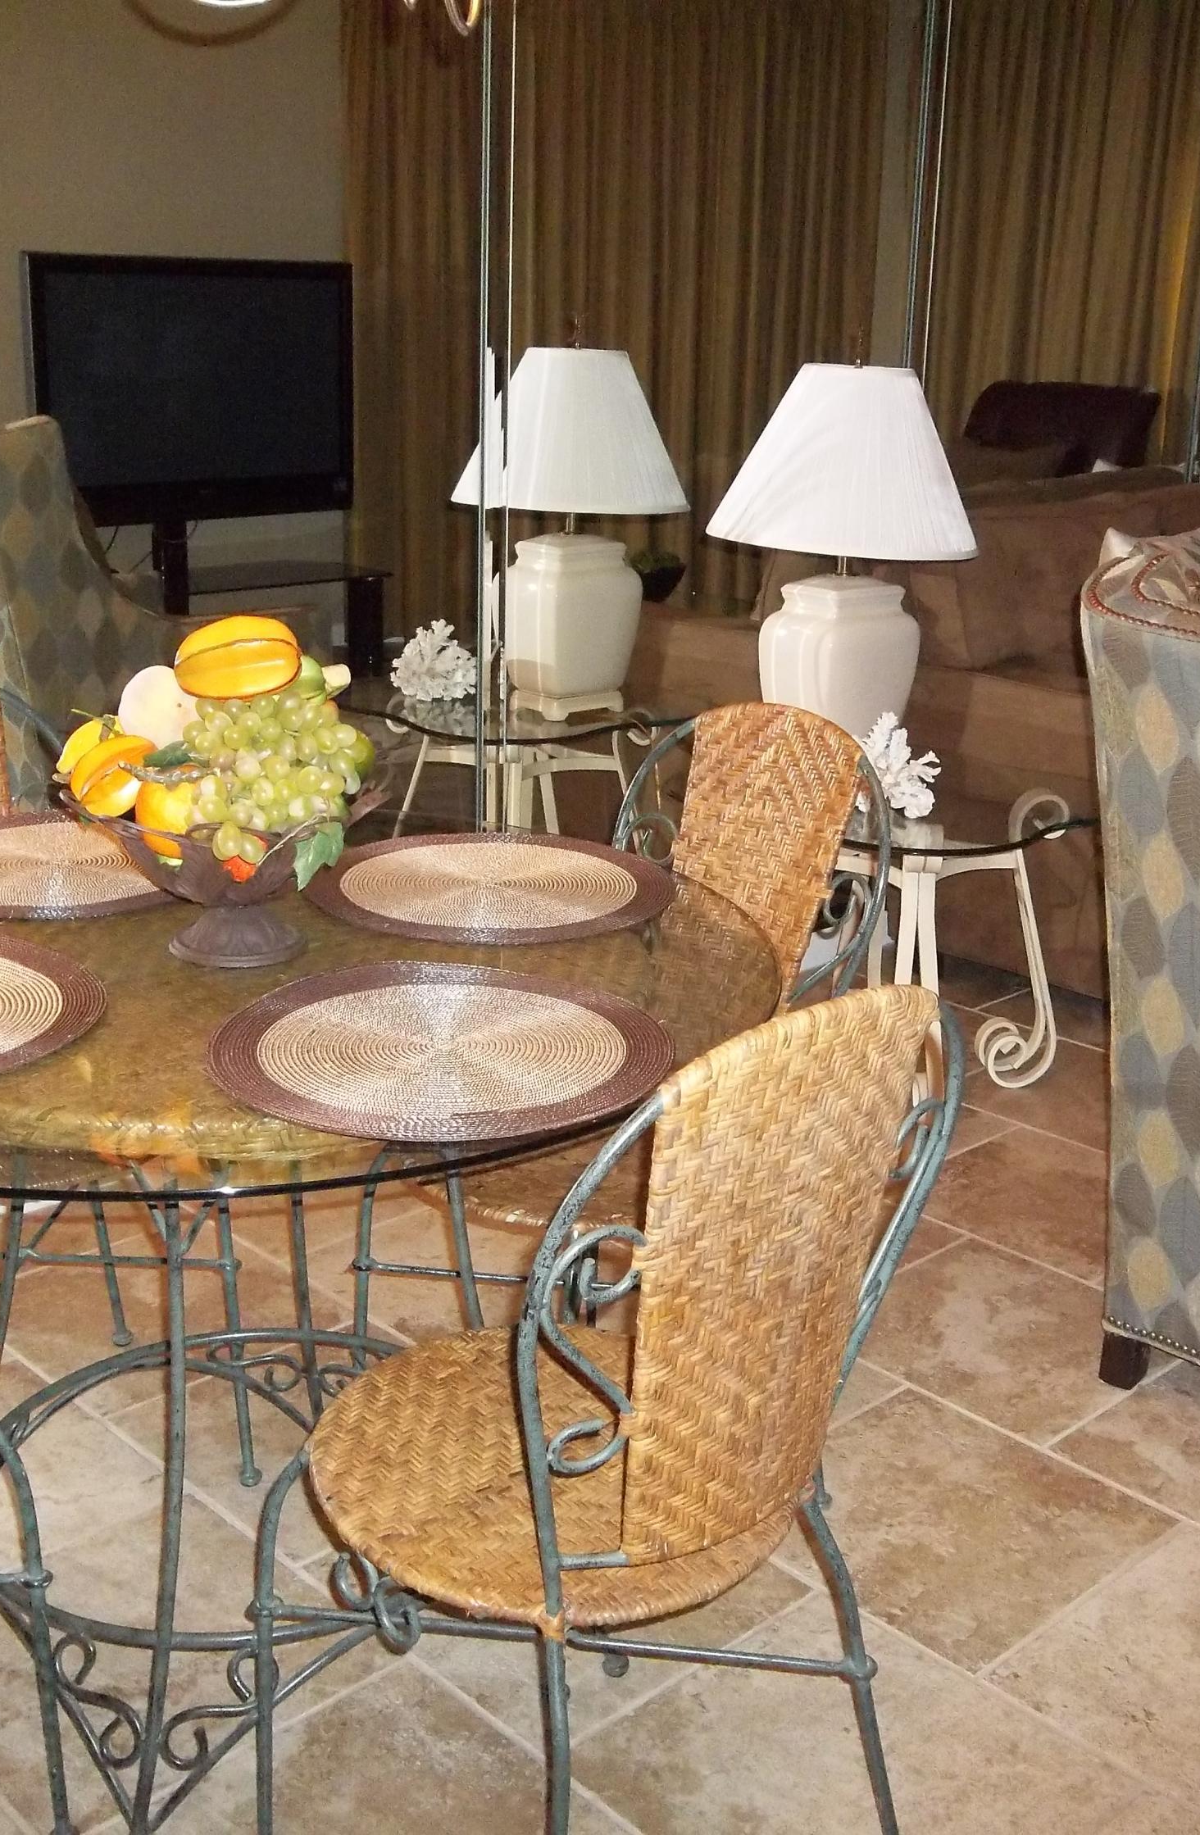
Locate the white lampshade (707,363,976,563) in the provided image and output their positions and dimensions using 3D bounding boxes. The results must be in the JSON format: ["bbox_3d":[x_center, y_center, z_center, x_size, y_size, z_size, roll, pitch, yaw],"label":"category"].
[{"bbox_3d":[0.419,-0.769,3.176,0.450,0.295,0.450,1,17,0],"label":"white lampshade"}]

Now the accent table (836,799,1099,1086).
[{"bbox_3d":[0.501,0.030,3.412,0.668,0.555,0.668,-14,23,-42],"label":"accent table"}]

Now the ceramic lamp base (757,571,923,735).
[{"bbox_3d":[0.403,-0.416,3.281,0.245,0.340,0.180,-14,23,-41],"label":"ceramic lamp base"}]

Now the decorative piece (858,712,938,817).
[{"bbox_3d":[0.469,-0.245,3.049,0.190,0.165,0.170,-14,23,-41],"label":"decorative piece"}]

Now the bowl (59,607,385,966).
[{"bbox_3d":[-0.317,-0.112,1.647,0.269,0.288,0.269,2,17,0],"label":"bowl"}]

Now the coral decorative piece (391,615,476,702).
[{"bbox_3d":[-0.337,-0.537,3.972,0.177,0.170,0.157,-14,23,-42],"label":"coral decorative piece"}]

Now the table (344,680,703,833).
[{"bbox_3d":[-0.175,-0.201,4.087,0.668,0.555,0.668,2,17,0],"label":"table"}]

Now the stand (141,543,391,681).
[{"bbox_3d":[-1.377,-0.995,6.740,1.320,0.450,0.520,-14,23,-41],"label":"stand"}]

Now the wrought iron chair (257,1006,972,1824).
[{"bbox_3d":[-0.023,0.420,1.511,0.425,0.876,0.475,-14,23,-41],"label":"wrought iron chair"}]

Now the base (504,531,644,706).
[{"bbox_3d":[-0.068,-0.595,3.859,0.225,0.347,0.225,-14,23,-42],"label":"base"}]

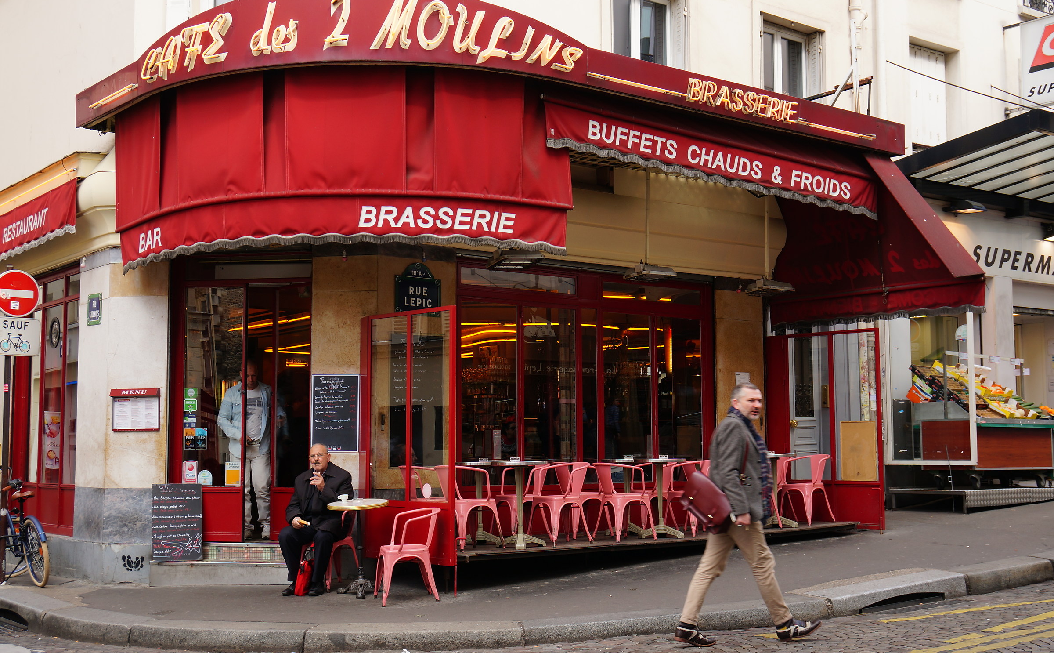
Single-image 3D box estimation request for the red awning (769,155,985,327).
[{"bbox_3d":[3.767,-0.939,14.403,0.500,1.770,2.750,4,-6,-38],"label":"red awning"}]

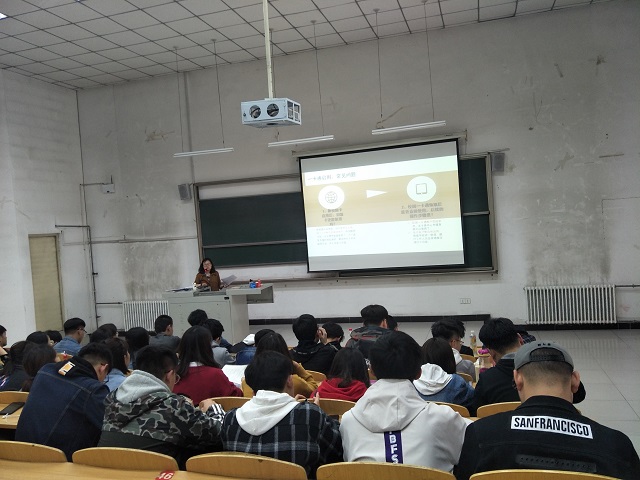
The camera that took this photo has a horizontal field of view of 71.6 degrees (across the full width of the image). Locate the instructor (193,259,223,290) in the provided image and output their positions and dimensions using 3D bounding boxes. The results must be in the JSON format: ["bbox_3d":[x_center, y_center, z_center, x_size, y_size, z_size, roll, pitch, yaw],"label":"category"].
[{"bbox_3d":[-2.101,1.162,8.607,0.480,1.600,0.350,-3,4,11],"label":"instructor"}]

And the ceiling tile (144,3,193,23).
[{"bbox_3d":[-2.310,-3.485,6.821,0.600,0.030,0.560,-3,3,16],"label":"ceiling tile"}]

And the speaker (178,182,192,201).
[{"bbox_3d":[-2.966,-1.045,9.761,0.240,0.350,0.220,-4,4,6],"label":"speaker"}]

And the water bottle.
[{"bbox_3d":[1.456,0.980,4.200,0.065,0.235,0.065,-3,4,16],"label":"water bottle"}]

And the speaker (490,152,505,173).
[{"bbox_3d":[3.148,-1.371,7.848,0.220,0.350,0.200,-3,3,16],"label":"speaker"}]

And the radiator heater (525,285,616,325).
[{"bbox_3d":[4.499,1.171,7.954,1.480,0.690,0.150,-3,4,16],"label":"radiator heater"}]

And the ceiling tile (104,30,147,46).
[{"bbox_3d":[-3.351,-3.476,7.665,0.600,0.020,0.600,-3,4,16],"label":"ceiling tile"}]

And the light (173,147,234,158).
[{"bbox_3d":[-2.154,-1.612,8.202,1.250,0.070,0.120,-3,4,16],"label":"light"}]

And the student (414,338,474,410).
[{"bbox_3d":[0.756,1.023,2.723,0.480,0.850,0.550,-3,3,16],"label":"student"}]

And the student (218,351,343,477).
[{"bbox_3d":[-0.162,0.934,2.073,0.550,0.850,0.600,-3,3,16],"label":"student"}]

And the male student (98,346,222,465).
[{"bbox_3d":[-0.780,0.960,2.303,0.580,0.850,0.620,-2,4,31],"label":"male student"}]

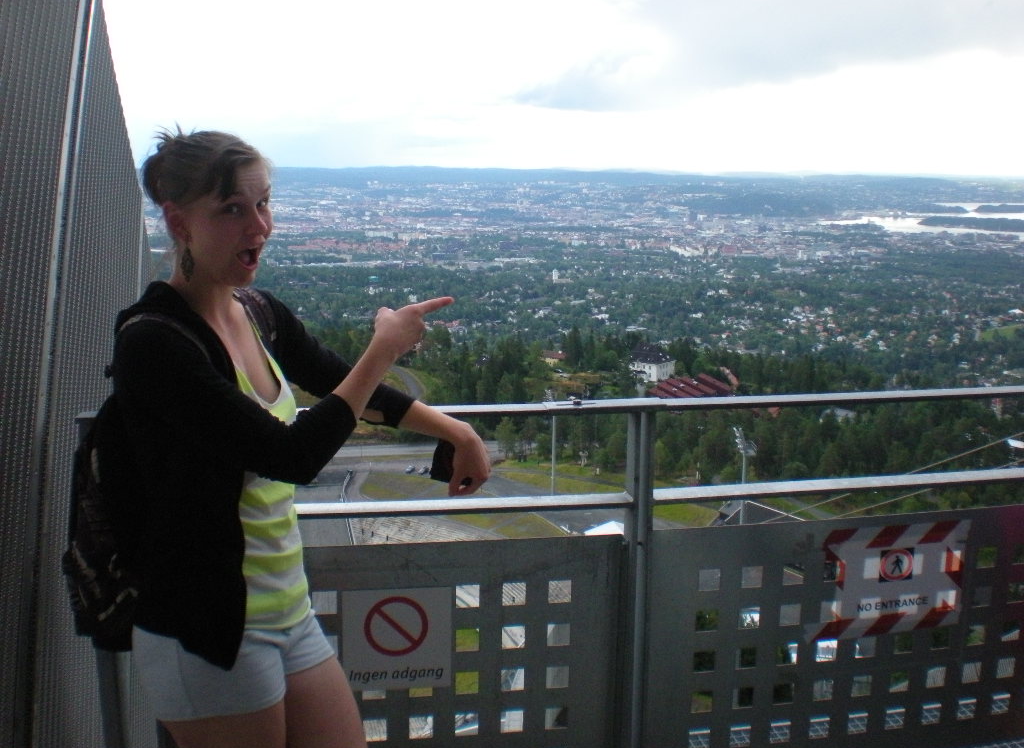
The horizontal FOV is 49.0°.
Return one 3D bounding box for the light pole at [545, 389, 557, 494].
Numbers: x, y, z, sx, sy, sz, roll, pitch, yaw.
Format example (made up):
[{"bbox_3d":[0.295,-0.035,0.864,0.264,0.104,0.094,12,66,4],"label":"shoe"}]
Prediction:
[{"bbox_3d":[10.419,19.150,299.213,2.100,30.700,2.100,-5,12,-29],"label":"light pole"}]

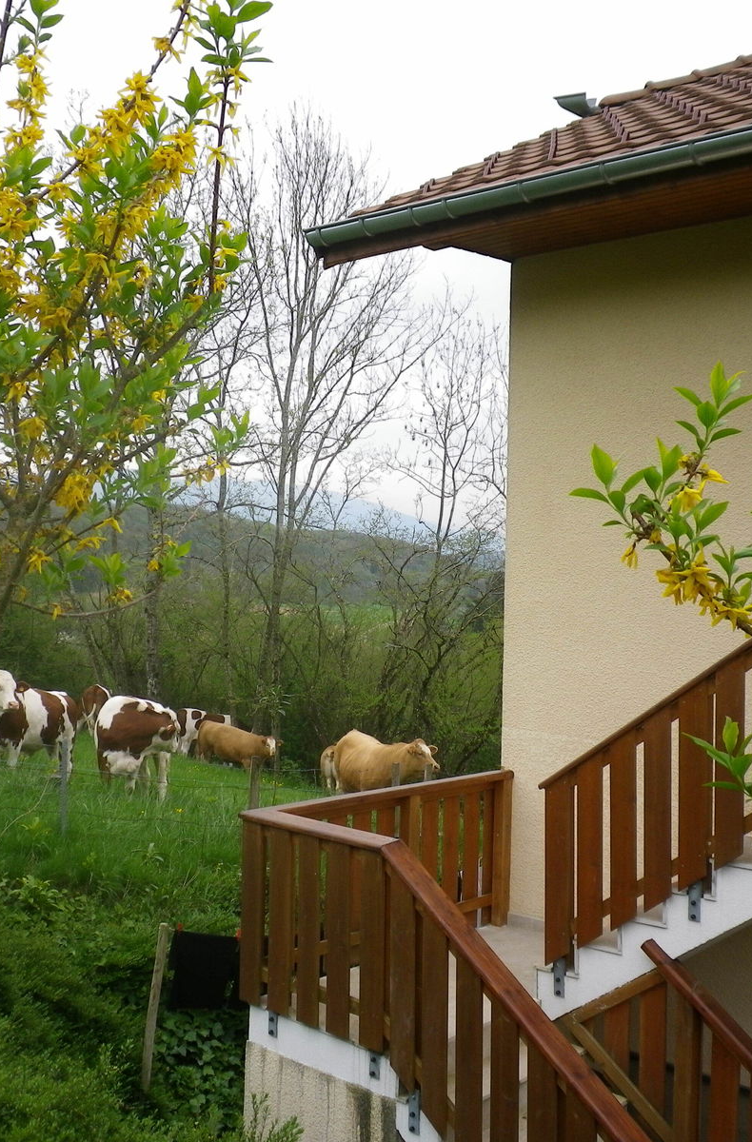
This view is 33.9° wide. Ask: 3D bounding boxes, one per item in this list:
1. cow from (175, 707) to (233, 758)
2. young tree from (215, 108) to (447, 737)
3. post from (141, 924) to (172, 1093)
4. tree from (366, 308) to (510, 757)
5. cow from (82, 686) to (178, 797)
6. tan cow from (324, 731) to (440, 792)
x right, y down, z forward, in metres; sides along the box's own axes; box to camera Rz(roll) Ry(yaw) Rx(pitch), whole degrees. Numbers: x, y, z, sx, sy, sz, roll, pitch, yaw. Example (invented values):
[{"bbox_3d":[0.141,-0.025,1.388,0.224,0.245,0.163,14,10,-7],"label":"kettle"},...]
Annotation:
[{"bbox_3d":[-3.730,3.840,28.500,2.200,1.400,0.700,1,-1,22],"label":"cow"},{"bbox_3d":[-1.087,-3.405,30.000,5.700,15.600,5.500,1,-1,0],"label":"young tree"},{"bbox_3d":[-1.344,2.647,7.500,0.060,1.050,0.060,6,-1,-17],"label":"post"},{"bbox_3d":[1.448,-0.624,27.500,3.300,10.100,3.300,1,-1,0],"label":"tree"},{"bbox_3d":[-3.462,2.539,17.700,0.730,1.420,2.050,2,-1,-45],"label":"cow"},{"bbox_3d":[0.154,3.205,18.800,0.770,1.420,2.250,2,-1,-43],"label":"tan cow"}]

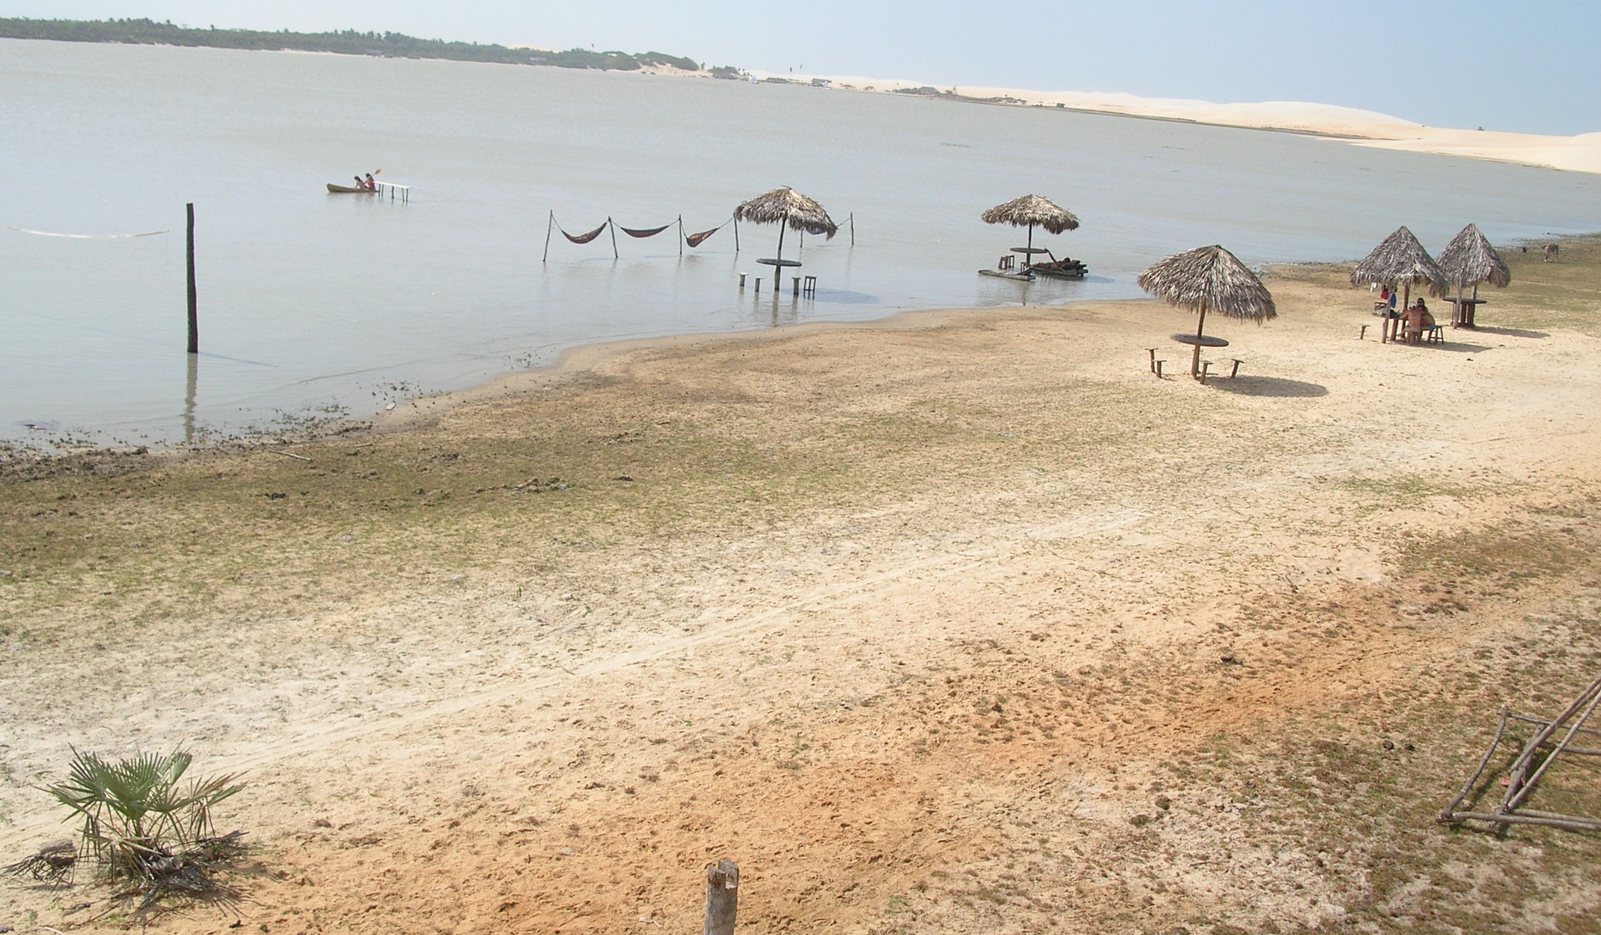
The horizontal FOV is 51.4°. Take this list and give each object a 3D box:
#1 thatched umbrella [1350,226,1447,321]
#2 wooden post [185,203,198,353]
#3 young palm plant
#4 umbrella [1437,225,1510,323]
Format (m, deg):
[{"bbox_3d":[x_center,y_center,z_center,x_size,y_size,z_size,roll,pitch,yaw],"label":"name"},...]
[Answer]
[{"bbox_3d":[15.540,-4.735,42.968,2.332,2.983,2.332,9,14,19],"label":"thatched umbrella"},{"bbox_3d":[-11.429,-3.523,31.227,0.160,2.837,0.160,-1,14,-20],"label":"wooden post"},{"bbox_3d":[-4.251,2.216,10.716,1.150,0.762,1.000,-1,14,-22],"label":"young palm plant"},{"bbox_3d":[19.038,-5.418,47.011,2.017,2.923,2.017,9,14,21],"label":"umbrella"}]

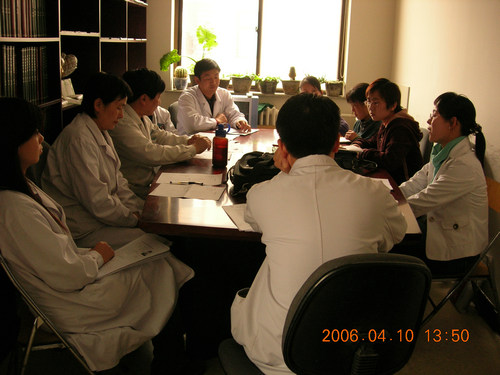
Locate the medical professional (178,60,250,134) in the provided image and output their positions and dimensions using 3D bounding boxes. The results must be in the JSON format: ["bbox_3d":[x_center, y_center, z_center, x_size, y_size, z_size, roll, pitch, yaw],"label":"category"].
[{"bbox_3d":[-0.272,-0.312,4.061,0.560,1.250,0.660,-4,17,-20],"label":"medical professional"}]

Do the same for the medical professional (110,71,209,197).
[{"bbox_3d":[-0.516,-0.025,3.028,0.660,1.250,0.520,3,16,3],"label":"medical professional"}]

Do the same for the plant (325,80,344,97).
[{"bbox_3d":[0.767,-0.889,4.985,0.160,0.135,0.160,3,16,1],"label":"plant"}]

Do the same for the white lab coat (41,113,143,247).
[{"bbox_3d":[-0.717,-0.040,2.510,0.500,0.620,0.470,4,16,6],"label":"white lab coat"}]

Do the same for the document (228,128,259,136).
[{"bbox_3d":[-0.065,-0.403,3.945,0.200,0.012,0.280,9,17,21],"label":"document"}]

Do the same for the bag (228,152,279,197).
[{"bbox_3d":[0.058,-0.081,2.576,0.320,0.160,0.300,3,16,1],"label":"bag"}]

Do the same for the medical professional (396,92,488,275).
[{"bbox_3d":[0.796,0.181,2.522,0.620,1.240,0.480,3,16,3],"label":"medical professional"}]

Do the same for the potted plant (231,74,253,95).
[{"bbox_3d":[-0.074,-0.937,4.979,0.185,0.175,0.180,3,16,1],"label":"potted plant"}]

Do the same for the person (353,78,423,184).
[{"bbox_3d":[0.664,0.021,3.064,0.620,1.240,0.480,3,16,3],"label":"person"}]

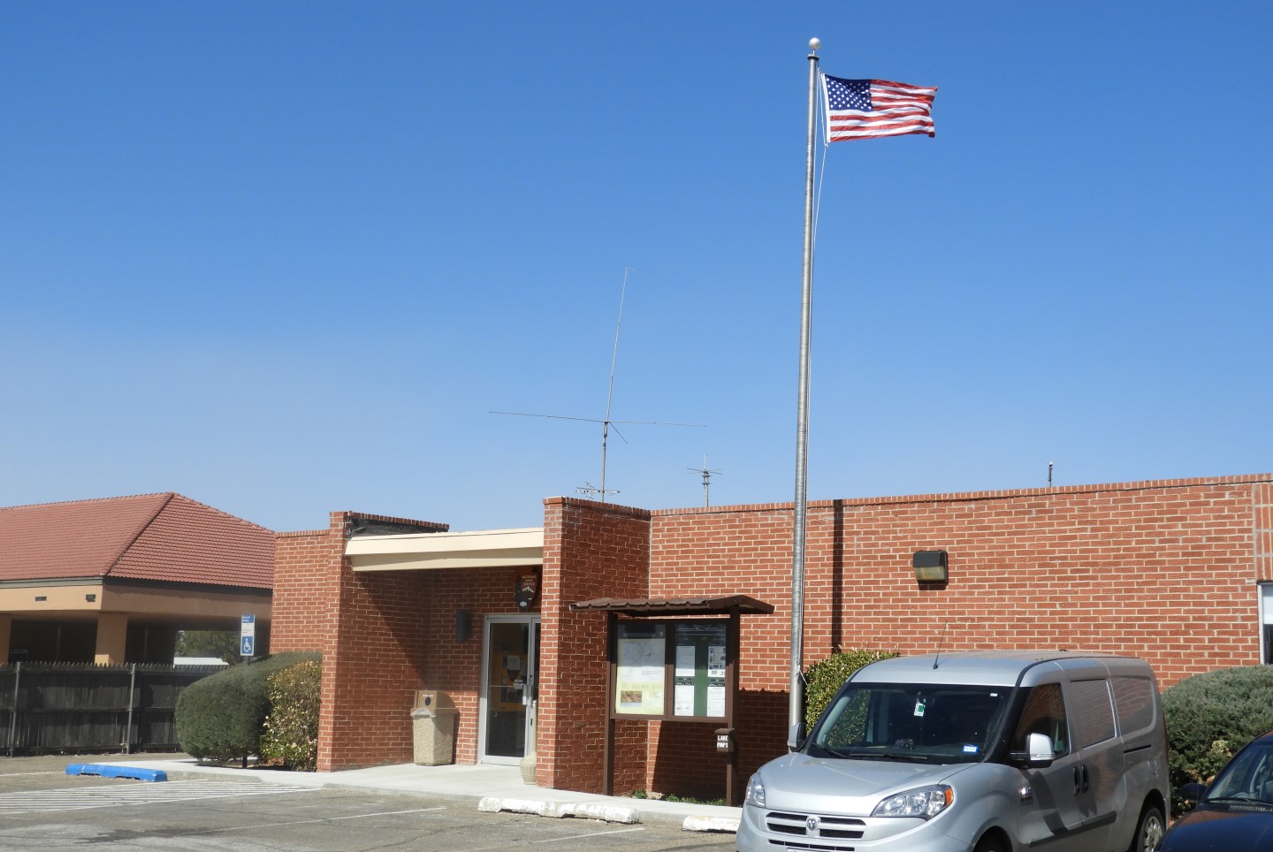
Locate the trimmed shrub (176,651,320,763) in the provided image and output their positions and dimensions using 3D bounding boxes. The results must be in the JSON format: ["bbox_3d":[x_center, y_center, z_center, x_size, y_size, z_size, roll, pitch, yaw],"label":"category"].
[{"bbox_3d":[-6.111,4.507,26.630,2.570,1.714,1.663,-6,-11,38],"label":"trimmed shrub"}]

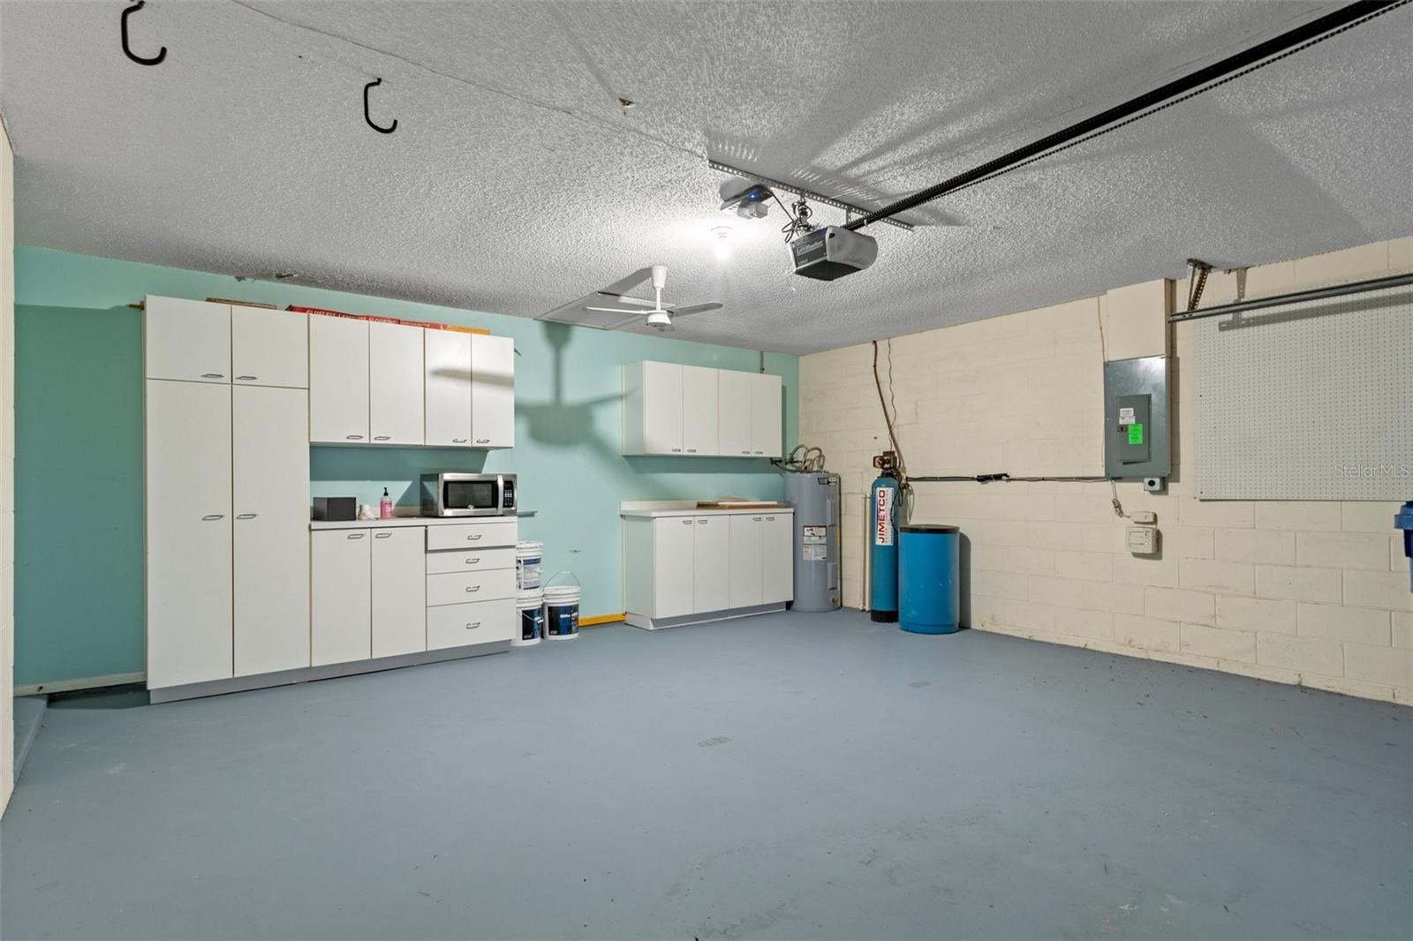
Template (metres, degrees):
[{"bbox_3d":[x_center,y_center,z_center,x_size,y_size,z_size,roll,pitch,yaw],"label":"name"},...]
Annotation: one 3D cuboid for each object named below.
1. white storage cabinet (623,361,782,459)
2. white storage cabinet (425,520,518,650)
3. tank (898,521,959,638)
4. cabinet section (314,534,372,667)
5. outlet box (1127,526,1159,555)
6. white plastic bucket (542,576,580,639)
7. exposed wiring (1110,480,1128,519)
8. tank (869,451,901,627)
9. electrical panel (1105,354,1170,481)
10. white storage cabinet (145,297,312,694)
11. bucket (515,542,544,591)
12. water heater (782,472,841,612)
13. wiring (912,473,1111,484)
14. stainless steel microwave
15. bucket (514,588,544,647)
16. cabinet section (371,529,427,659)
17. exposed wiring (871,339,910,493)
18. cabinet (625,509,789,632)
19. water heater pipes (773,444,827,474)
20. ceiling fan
[{"bbox_3d":[0.001,-0.514,6.461,1.540,0.782,0.355,0,-2,-36],"label":"white storage cabinet"},{"bbox_3d":[-1.747,0.795,5.047,0.610,0.850,0.490,0,-2,-36],"label":"white storage cabinet"},{"bbox_3d":[1.828,0.877,5.792,0.476,0.828,0.476,0,-1,-38],"label":"tank"},{"bbox_3d":[-2.381,0.778,4.528,0.334,0.815,0.483,1,-2,-37],"label":"cabinet section"},{"bbox_3d":[2.919,0.468,4.737,0.065,0.177,0.165,0,-2,-36],"label":"outlet box"},{"bbox_3d":[-1.104,1.050,5.413,0.286,0.445,0.286,0,0,0],"label":"white plastic bucket"},{"bbox_3d":[2.831,0.195,4.870,0.050,0.260,0.110,0,-2,-36],"label":"exposed wiring"},{"bbox_3d":[1.580,0.681,6.200,0.255,1.262,0.255,-1,-1,14],"label":"tank"},{"bbox_3d":[2.899,-0.348,4.750,0.088,0.793,0.373,0,-2,-36],"label":"electrical panel"},{"bbox_3d":[-2.862,0.143,4.242,0.776,2.175,0.490,0,-2,-36],"label":"white storage cabinet"},{"bbox_3d":[-1.336,0.726,5.211,0.286,0.365,0.286,0,0,0],"label":"bucket"},{"bbox_3d":[1.026,0.686,6.850,0.550,1.292,0.550,-1,-1,8],"label":"water heater"},{"bbox_3d":[2.302,0.063,5.608,0.055,0.075,1.670,0,-1,-38],"label":"wiring"},{"bbox_3d":[-1.628,0.169,4.857,0.520,0.292,0.411,0,-1,-38],"label":"stainless steel microwave"},{"bbox_3d":[-1.376,1.125,5.360,0.298,0.375,0.298,0,-1,-14],"label":"bucket"},{"bbox_3d":[-2.114,0.781,4.726,0.331,0.815,0.483,1,-2,-37],"label":"cabinet section"},{"bbox_3d":[1.643,-0.516,6.383,0.140,1.387,0.380,0,-1,-38],"label":"exposed wiring"},{"bbox_3d":[0.052,0.809,6.194,1.554,0.936,0.549,0,-1,-38],"label":"cabinet"},{"bbox_3d":[0.912,-0.119,6.990,0.364,0.291,0.433,1,-2,-37],"label":"water heater pipes"},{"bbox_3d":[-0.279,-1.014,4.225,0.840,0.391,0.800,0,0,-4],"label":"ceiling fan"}]

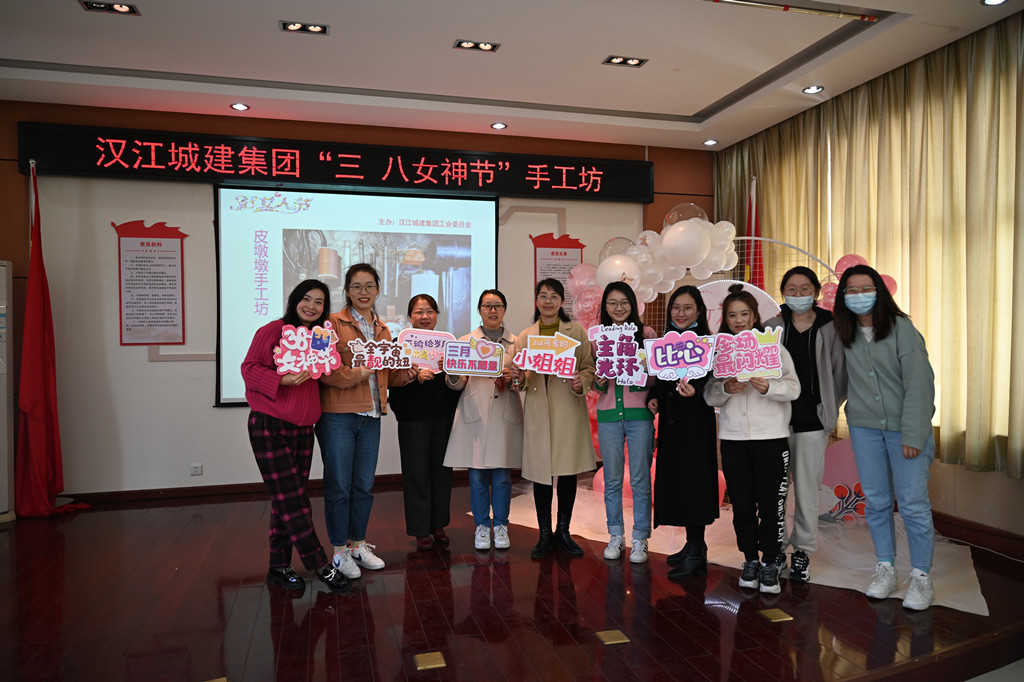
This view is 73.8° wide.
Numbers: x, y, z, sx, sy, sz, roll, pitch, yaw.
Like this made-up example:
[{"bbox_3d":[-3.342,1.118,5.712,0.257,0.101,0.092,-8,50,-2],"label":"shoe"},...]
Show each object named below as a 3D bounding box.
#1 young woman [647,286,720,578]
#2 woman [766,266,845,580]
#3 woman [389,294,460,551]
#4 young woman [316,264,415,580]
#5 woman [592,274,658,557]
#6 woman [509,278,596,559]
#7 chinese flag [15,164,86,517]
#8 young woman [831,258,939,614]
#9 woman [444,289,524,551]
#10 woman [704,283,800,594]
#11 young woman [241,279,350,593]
[{"bbox_3d":[0.989,0.488,3.913,0.430,1.605,0.400,0,1,26],"label":"young woman"},{"bbox_3d":[1.612,0.439,3.749,0.470,1.702,0.360,0,1,22],"label":"woman"},{"bbox_3d":[-0.546,0.500,4.260,0.480,1.584,0.400,0,1,-6],"label":"woman"},{"bbox_3d":[-0.861,0.428,3.929,0.520,1.743,0.440,-1,1,-26],"label":"young woman"},{"bbox_3d":[0.676,0.470,4.062,0.420,1.640,0.380,0,1,8],"label":"woman"},{"bbox_3d":[0.240,0.456,4.142,0.520,1.669,0.400,0,1,2],"label":"woman"},{"bbox_3d":[-3.457,-0.007,5.100,0.440,2.600,0.310,-1,1,-15],"label":"chinese flag"},{"bbox_3d":[1.861,0.458,3.400,0.490,1.674,0.390,0,1,35],"label":"young woman"},{"bbox_3d":[-0.172,0.485,4.279,0.480,1.611,0.400,0,1,-3],"label":"woman"},{"bbox_3d":[1.265,0.504,3.575,0.500,1.582,0.400,0,1,22],"label":"woman"},{"bbox_3d":[-1.146,0.489,3.628,0.540,1.635,0.420,-1,1,-20],"label":"young woman"}]

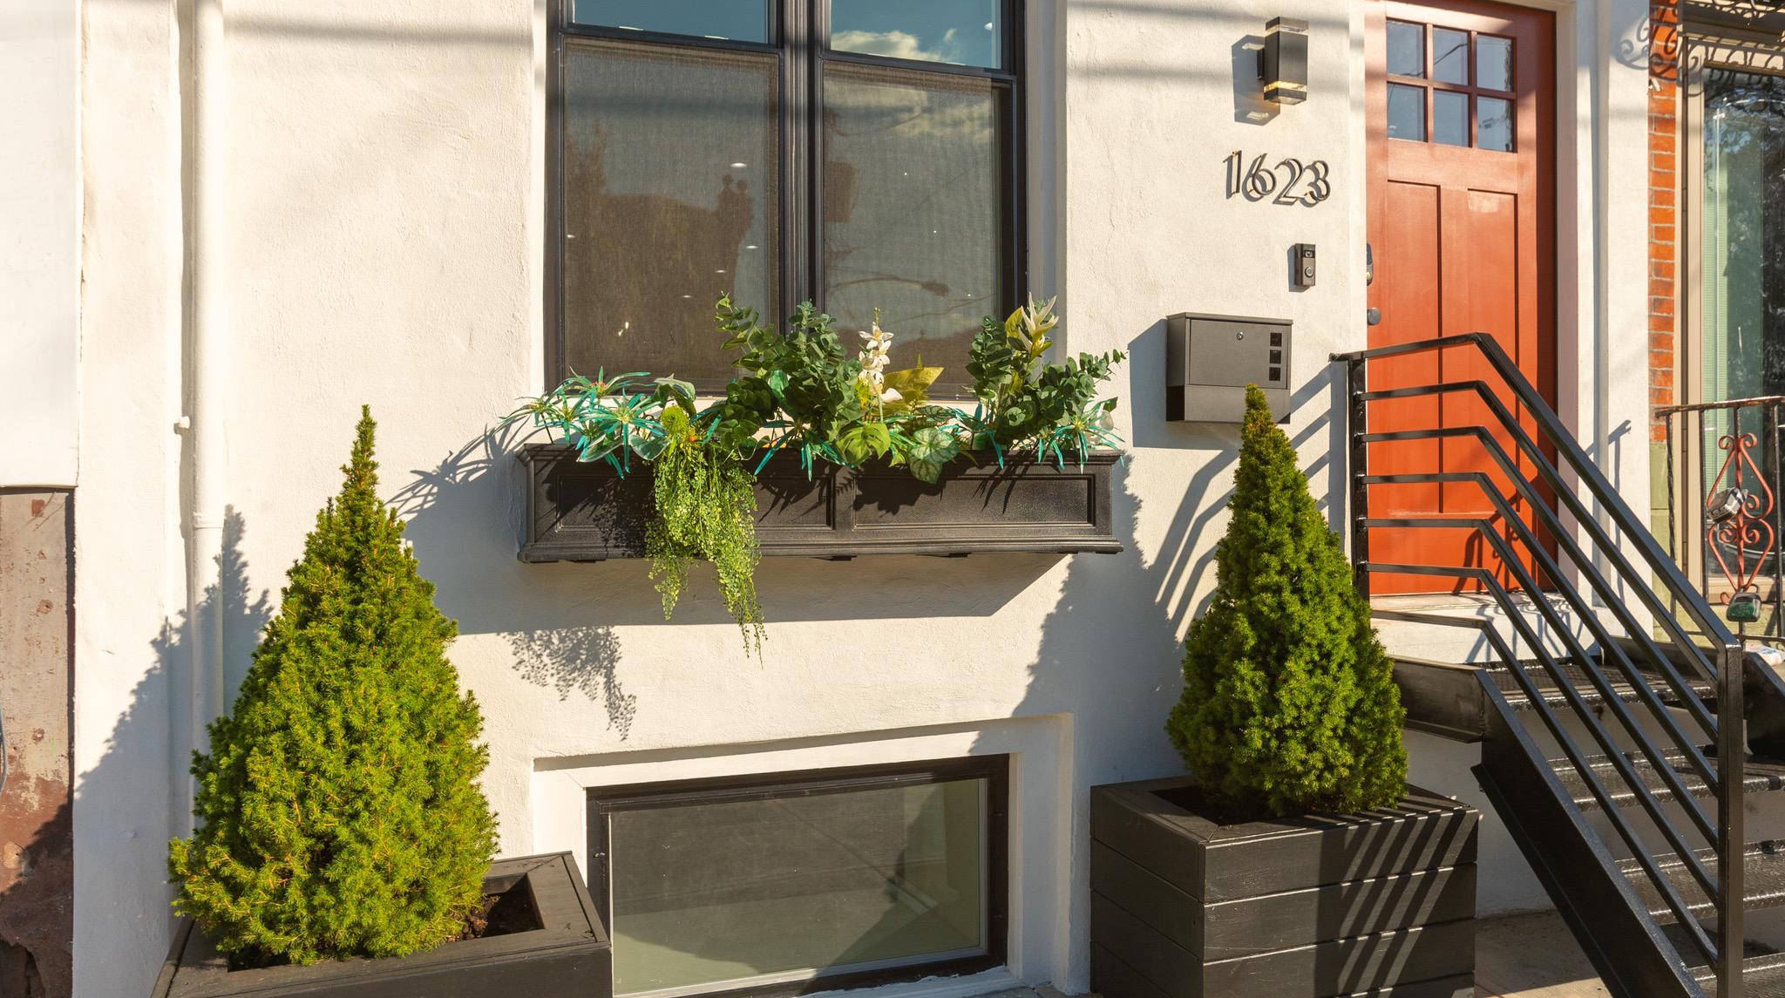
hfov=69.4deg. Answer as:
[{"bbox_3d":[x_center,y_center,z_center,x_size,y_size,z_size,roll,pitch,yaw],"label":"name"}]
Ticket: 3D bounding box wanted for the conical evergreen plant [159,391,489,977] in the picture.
[{"bbox_3d":[-1.169,0.365,2.727,0.640,1.118,0.612,-1,2,-21],"label":"conical evergreen plant"}]

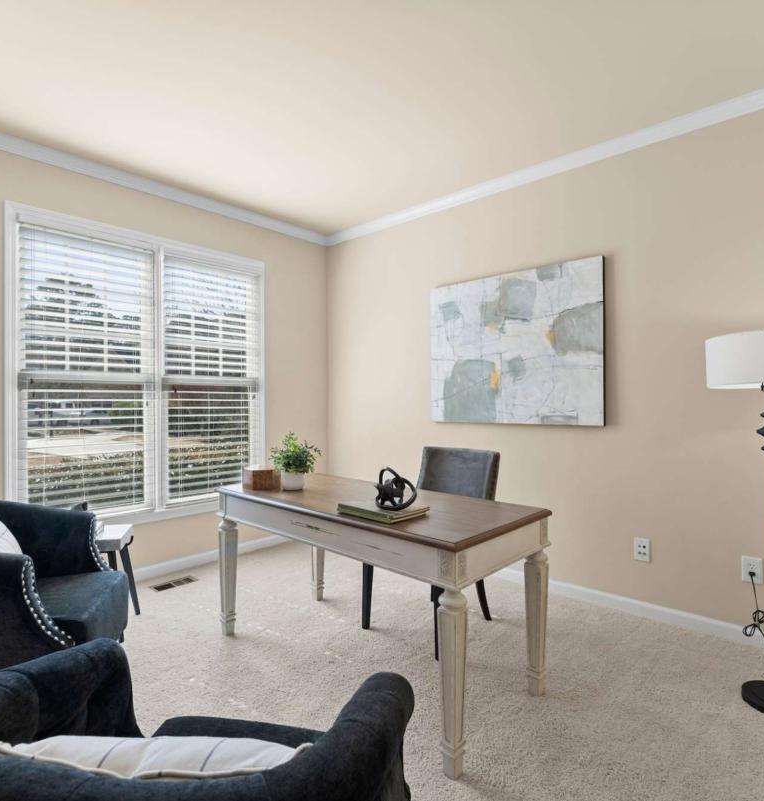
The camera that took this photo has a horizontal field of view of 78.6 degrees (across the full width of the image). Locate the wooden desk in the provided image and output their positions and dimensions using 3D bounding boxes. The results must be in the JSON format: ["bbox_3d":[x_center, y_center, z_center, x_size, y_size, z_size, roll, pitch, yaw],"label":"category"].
[{"bbox_3d":[-0.083,0.845,2.225,1.510,0.750,0.710,0,0,42],"label":"wooden desk"}]

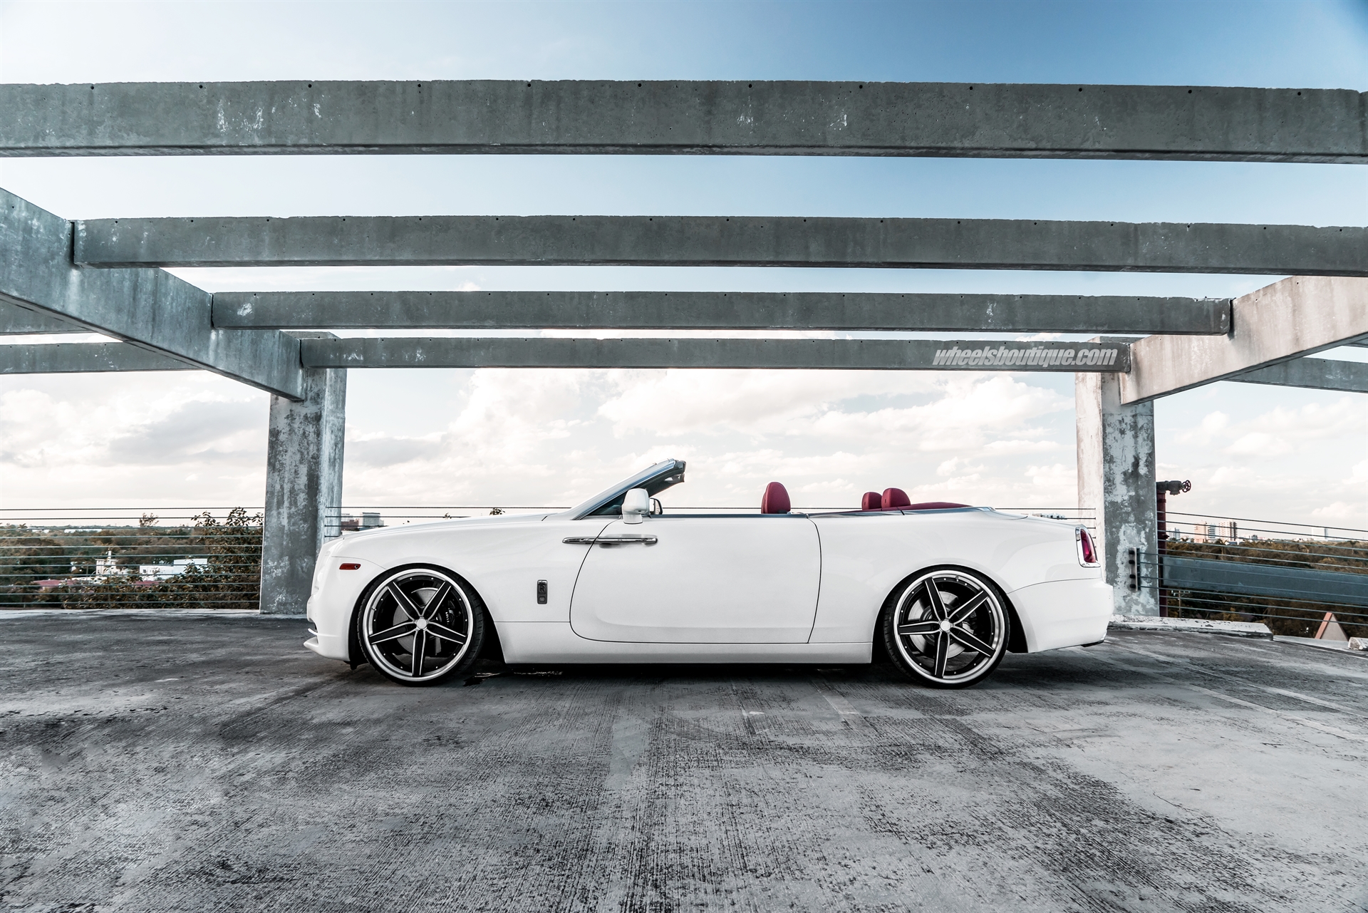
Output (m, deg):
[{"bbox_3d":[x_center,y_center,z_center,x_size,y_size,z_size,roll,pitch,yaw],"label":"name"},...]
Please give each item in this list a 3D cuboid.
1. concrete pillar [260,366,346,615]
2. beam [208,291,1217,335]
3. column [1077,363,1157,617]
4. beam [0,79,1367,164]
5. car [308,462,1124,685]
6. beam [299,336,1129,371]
[{"bbox_3d":[-4.163,0.198,9.977,0.590,3.020,0.610,0,-5,0],"label":"concrete pillar"},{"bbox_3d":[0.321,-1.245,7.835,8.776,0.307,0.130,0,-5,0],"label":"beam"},{"bbox_3d":[4.772,0.239,9.956,0.590,3.020,0.610,0,-5,0],"label":"column"},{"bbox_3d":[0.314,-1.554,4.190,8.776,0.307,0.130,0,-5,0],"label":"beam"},{"bbox_3d":[0.161,0.741,6.299,5.290,1.410,1.990,0,-5,0],"label":"car"},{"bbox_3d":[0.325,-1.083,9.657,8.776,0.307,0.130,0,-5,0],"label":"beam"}]

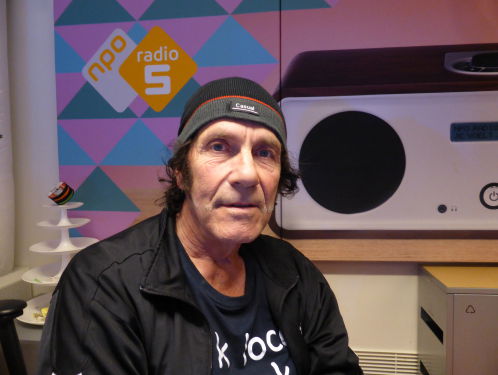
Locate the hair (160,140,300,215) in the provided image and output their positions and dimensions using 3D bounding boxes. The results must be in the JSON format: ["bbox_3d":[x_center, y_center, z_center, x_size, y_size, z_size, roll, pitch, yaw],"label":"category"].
[{"bbox_3d":[-0.031,-0.022,0.595,0.240,0.170,0.190,2,-2,-17],"label":"hair"}]

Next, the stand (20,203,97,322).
[{"bbox_3d":[-0.660,0.255,1.251,0.310,0.385,0.310,0,3,0],"label":"stand"}]

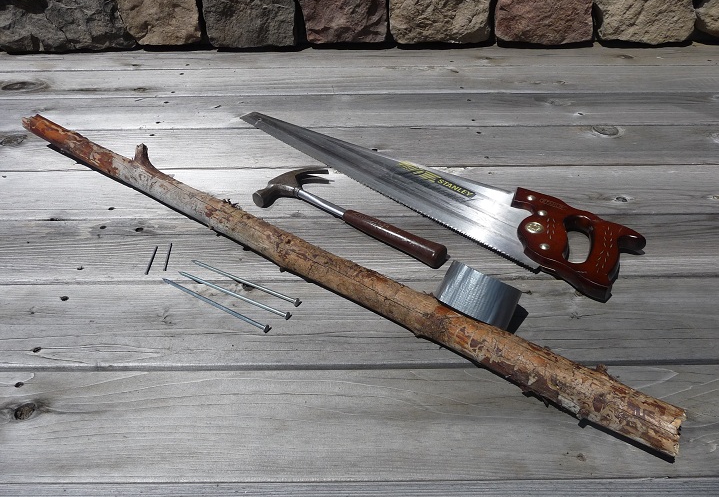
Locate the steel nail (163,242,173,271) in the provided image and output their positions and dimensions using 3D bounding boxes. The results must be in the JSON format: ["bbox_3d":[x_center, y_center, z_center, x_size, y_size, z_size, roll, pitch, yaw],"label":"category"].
[{"bbox_3d":[-0.268,0.012,0.817,0.004,0.004,0.061,-4,40,-4],"label":"steel nail"}]

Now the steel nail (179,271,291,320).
[{"bbox_3d":[-0.167,0.058,0.758,0.182,0.011,0.011,18,44,23],"label":"steel nail"}]

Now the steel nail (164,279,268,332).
[{"bbox_3d":[-0.188,0.070,0.745,0.181,0.011,0.011,20,44,25],"label":"steel nail"}]

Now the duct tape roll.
[{"bbox_3d":[0.142,0.055,0.690,0.090,0.048,0.090,24,3,-2],"label":"duct tape roll"}]

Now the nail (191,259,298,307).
[{"bbox_3d":[-0.156,0.043,0.776,0.178,0.011,0.011,19,44,23],"label":"nail"}]

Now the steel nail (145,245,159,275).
[{"bbox_3d":[-0.289,0.016,0.811,0.004,0.004,0.061,-1,40,-1],"label":"steel nail"}]

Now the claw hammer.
[{"bbox_3d":[-0.007,-0.050,0.868,0.314,0.029,0.123,27,47,28],"label":"claw hammer"}]

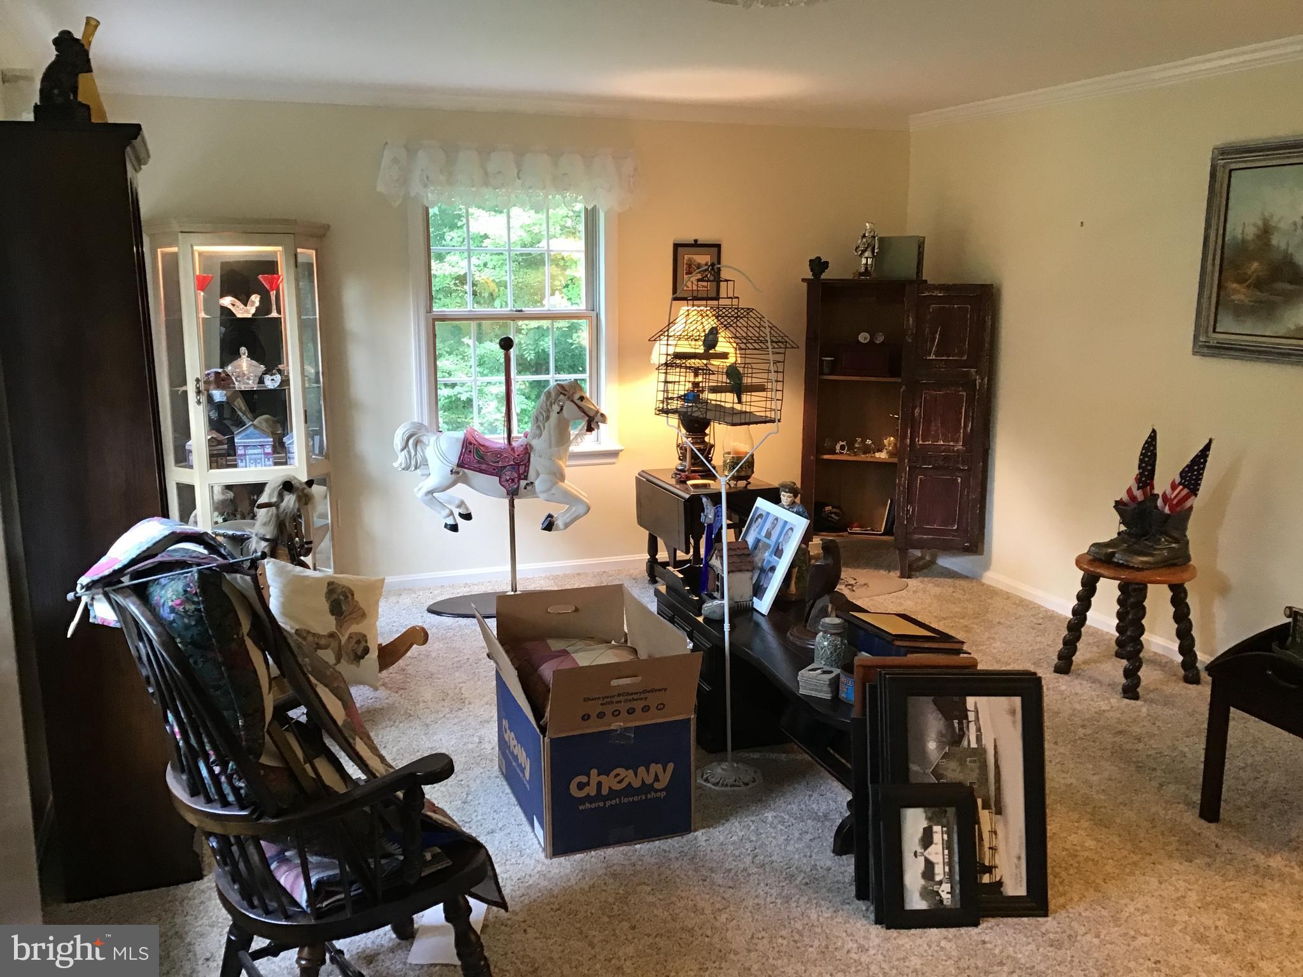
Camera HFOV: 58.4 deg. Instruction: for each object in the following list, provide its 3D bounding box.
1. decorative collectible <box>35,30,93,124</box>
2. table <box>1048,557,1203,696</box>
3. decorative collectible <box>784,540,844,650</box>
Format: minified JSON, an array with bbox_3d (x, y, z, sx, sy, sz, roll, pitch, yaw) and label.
[{"bbox_3d":[-1.466,-1.017,2.909,0.125,0.246,0.095,-4,12,-20],"label":"decorative collectible"},{"bbox_3d":[1.914,0.530,4.653,0.431,0.473,0.431,-6,12,-28],"label":"table"},{"bbox_3d":[0.523,0.322,3.675,0.190,0.325,0.180,-4,12,-21],"label":"decorative collectible"}]

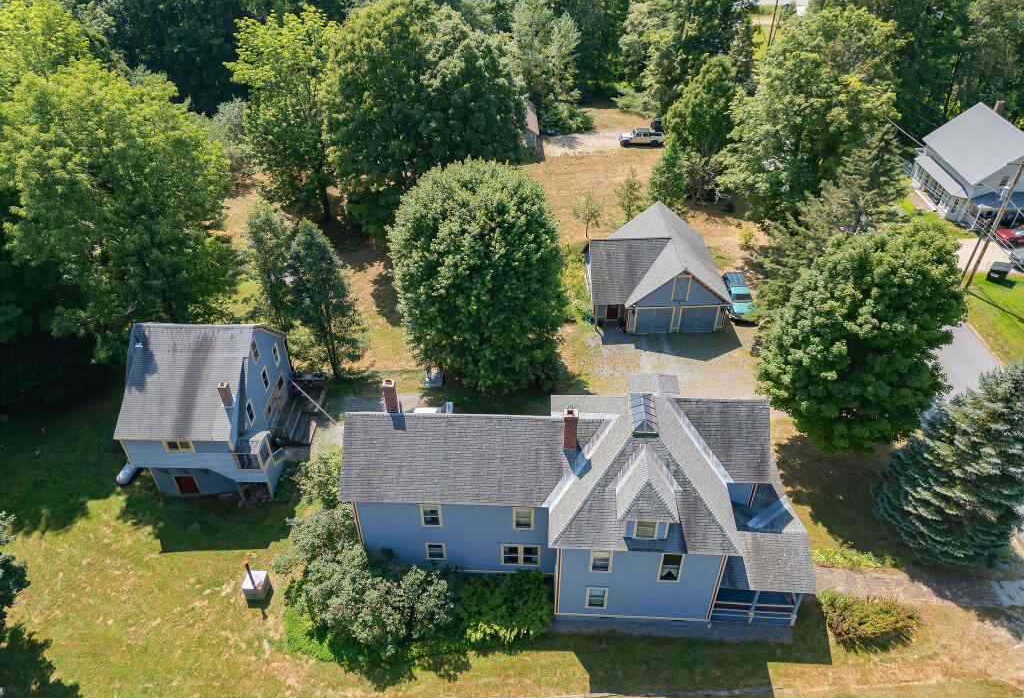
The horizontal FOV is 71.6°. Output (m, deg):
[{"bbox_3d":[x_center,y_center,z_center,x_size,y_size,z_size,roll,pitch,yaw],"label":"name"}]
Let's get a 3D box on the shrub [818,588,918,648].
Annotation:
[{"bbox_3d":[17.840,13.436,35.530,5.000,1.600,2.600,1,36,3],"label":"shrub"}]

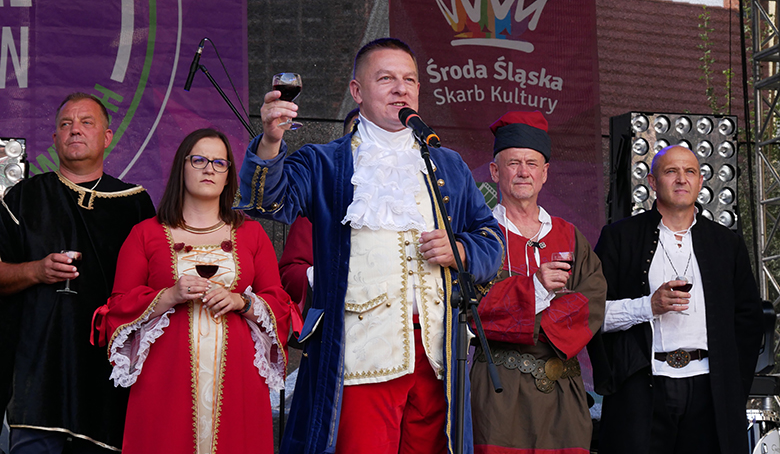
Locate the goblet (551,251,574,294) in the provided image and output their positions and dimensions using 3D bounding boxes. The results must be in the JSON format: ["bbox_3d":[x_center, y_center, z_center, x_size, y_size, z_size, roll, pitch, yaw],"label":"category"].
[{"bbox_3d":[0.569,0.151,8.100,0.074,0.136,0.074,-1,-7,0],"label":"goblet"}]

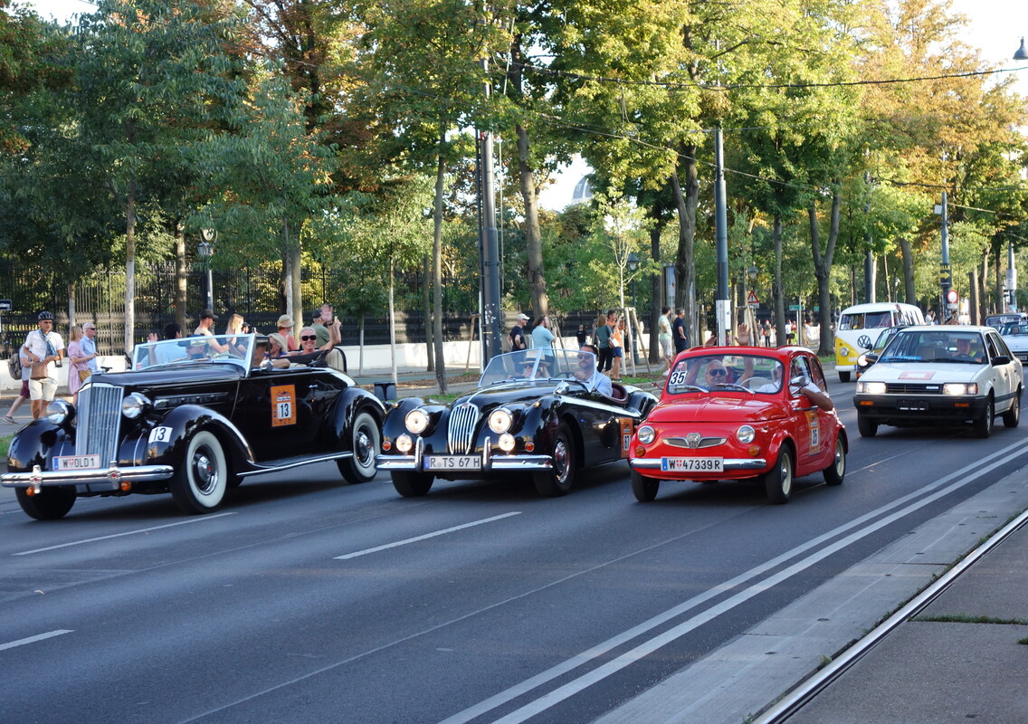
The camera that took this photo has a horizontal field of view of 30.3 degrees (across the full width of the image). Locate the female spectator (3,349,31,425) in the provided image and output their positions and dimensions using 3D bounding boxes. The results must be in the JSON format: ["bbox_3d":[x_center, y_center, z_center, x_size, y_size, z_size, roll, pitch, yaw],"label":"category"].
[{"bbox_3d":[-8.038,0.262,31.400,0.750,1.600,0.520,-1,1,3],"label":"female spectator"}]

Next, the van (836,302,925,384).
[{"bbox_3d":[9.419,-0.521,48.505,1.740,1.940,4.280,-1,1,20],"label":"van"}]

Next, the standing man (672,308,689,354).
[{"bbox_3d":[4.218,-0.475,48.000,0.380,1.770,0.500,-1,1,-6],"label":"standing man"}]

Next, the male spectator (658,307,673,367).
[{"bbox_3d":[3.892,-0.536,48.512,0.330,1.770,0.470,-2,1,-10],"label":"male spectator"}]

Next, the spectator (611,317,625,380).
[{"bbox_3d":[2.508,-0.386,46.012,0.360,1.660,0.460,-2,1,-10],"label":"spectator"}]

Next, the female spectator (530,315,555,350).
[{"bbox_3d":[0.623,-0.126,40.012,0.360,1.730,0.500,-2,1,-32],"label":"female spectator"}]

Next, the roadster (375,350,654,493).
[{"bbox_3d":[0.307,0.500,18.071,1.640,1.300,4.470,-1,1,21],"label":"roadster"}]

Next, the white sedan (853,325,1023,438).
[{"bbox_3d":[5.660,0.227,25.150,1.645,1.390,4.200,-1,1,22],"label":"white sedan"}]

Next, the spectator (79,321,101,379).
[{"bbox_3d":[-7.564,0.160,34.012,0.330,1.730,0.480,-1,1,13],"label":"spectator"}]

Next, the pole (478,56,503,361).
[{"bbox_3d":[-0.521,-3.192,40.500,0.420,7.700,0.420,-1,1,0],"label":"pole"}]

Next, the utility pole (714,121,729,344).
[{"bbox_3d":[6.287,-3.567,57.400,0.400,7.600,0.400,-1,1,0],"label":"utility pole"}]

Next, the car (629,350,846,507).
[{"bbox_3d":[2.027,0.448,16.479,1.320,1.360,2.970,-1,1,23],"label":"car"}]

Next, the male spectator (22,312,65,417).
[{"bbox_3d":[-7.139,0.144,28.800,0.620,1.830,0.450,-2,1,-21],"label":"male spectator"}]

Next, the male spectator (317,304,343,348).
[{"bbox_3d":[-3.139,-0.012,32.012,0.420,1.760,0.480,-2,1,-40],"label":"male spectator"}]

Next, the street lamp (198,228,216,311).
[{"bbox_3d":[-7.660,-1.339,48.030,0.450,4.250,0.550,-1,1,22],"label":"street lamp"}]

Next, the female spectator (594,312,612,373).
[{"bbox_3d":[2.228,-0.373,47.500,0.420,1.660,0.480,-2,1,-37],"label":"female spectator"}]

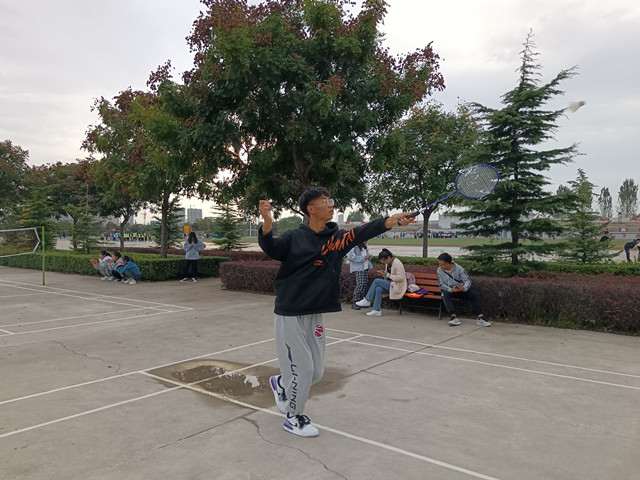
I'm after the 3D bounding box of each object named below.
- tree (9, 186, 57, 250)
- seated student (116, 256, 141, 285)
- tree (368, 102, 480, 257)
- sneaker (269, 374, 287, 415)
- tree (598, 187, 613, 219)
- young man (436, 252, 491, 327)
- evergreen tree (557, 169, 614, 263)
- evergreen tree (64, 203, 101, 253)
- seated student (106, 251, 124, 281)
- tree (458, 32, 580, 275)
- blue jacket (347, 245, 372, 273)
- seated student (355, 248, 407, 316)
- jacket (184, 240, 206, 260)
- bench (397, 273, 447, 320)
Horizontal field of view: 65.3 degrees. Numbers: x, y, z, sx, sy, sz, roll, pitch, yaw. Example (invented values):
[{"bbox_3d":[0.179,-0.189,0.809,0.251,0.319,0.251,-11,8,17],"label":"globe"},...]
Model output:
[{"bbox_3d":[-14.348,-0.762,25.000,2.350,3.700,2.350,0,1,0],"label":"tree"},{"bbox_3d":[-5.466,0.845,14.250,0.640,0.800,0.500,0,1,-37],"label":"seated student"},{"bbox_3d":[3.467,-1.635,16.486,3.800,5.820,3.800,0,0,0],"label":"tree"},{"bbox_3d":[-0.279,1.157,3.750,0.120,0.290,0.110,-25,-6,7],"label":"sneaker"},{"bbox_3d":[82.928,-7.800,145.000,4.200,16.500,4.200,0,0,0],"label":"tree"},{"bbox_3d":[2.344,0.767,8.137,0.770,1.140,0.830,1,1,29],"label":"young man"},{"bbox_3d":[7.978,-0.403,15.000,1.750,3.450,1.750,0,1,0],"label":"evergreen tree"},{"bbox_3d":[-10.143,-0.278,21.500,1.750,2.850,1.750,0,1,0],"label":"evergreen tree"},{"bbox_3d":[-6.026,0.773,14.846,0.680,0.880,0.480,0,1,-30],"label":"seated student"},{"bbox_3d":[3.976,-1.381,10.000,2.400,5.450,2.400,0,1,0],"label":"tree"},{"bbox_3d":[0.756,0.354,9.550,0.340,0.580,0.460,1,1,41],"label":"blue jacket"},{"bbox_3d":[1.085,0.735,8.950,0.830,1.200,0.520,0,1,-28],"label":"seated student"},{"bbox_3d":[-3.816,0.280,15.300,0.660,0.610,0.380,0,1,-3],"label":"jacket"},{"bbox_3d":[1.913,0.948,8.858,1.580,0.770,0.620,1,1,38],"label":"bench"}]

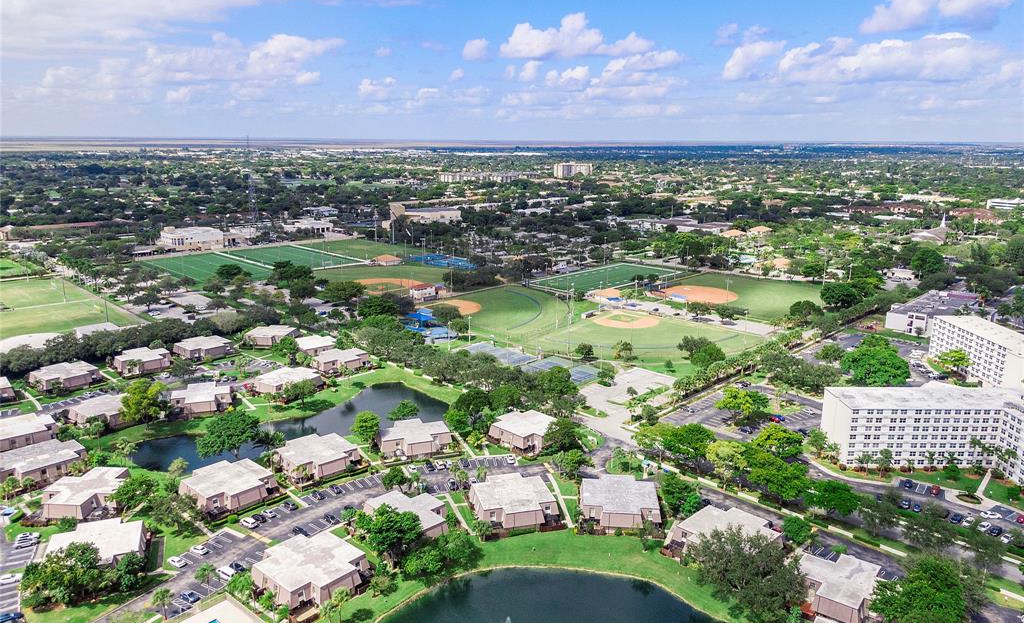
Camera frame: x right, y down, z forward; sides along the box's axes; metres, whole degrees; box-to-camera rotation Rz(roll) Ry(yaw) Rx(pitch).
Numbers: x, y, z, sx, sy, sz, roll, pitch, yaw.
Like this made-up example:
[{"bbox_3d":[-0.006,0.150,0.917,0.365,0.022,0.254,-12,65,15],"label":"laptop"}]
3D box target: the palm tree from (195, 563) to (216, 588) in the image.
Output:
[{"bbox_3d":[-65.894,58.086,153.391,4.800,7.300,4.800,0,14,0],"label":"palm tree"}]

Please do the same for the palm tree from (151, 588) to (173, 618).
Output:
[{"bbox_3d":[-71.575,60.148,145.708,4.700,6.900,4.700,0,14,0],"label":"palm tree"}]

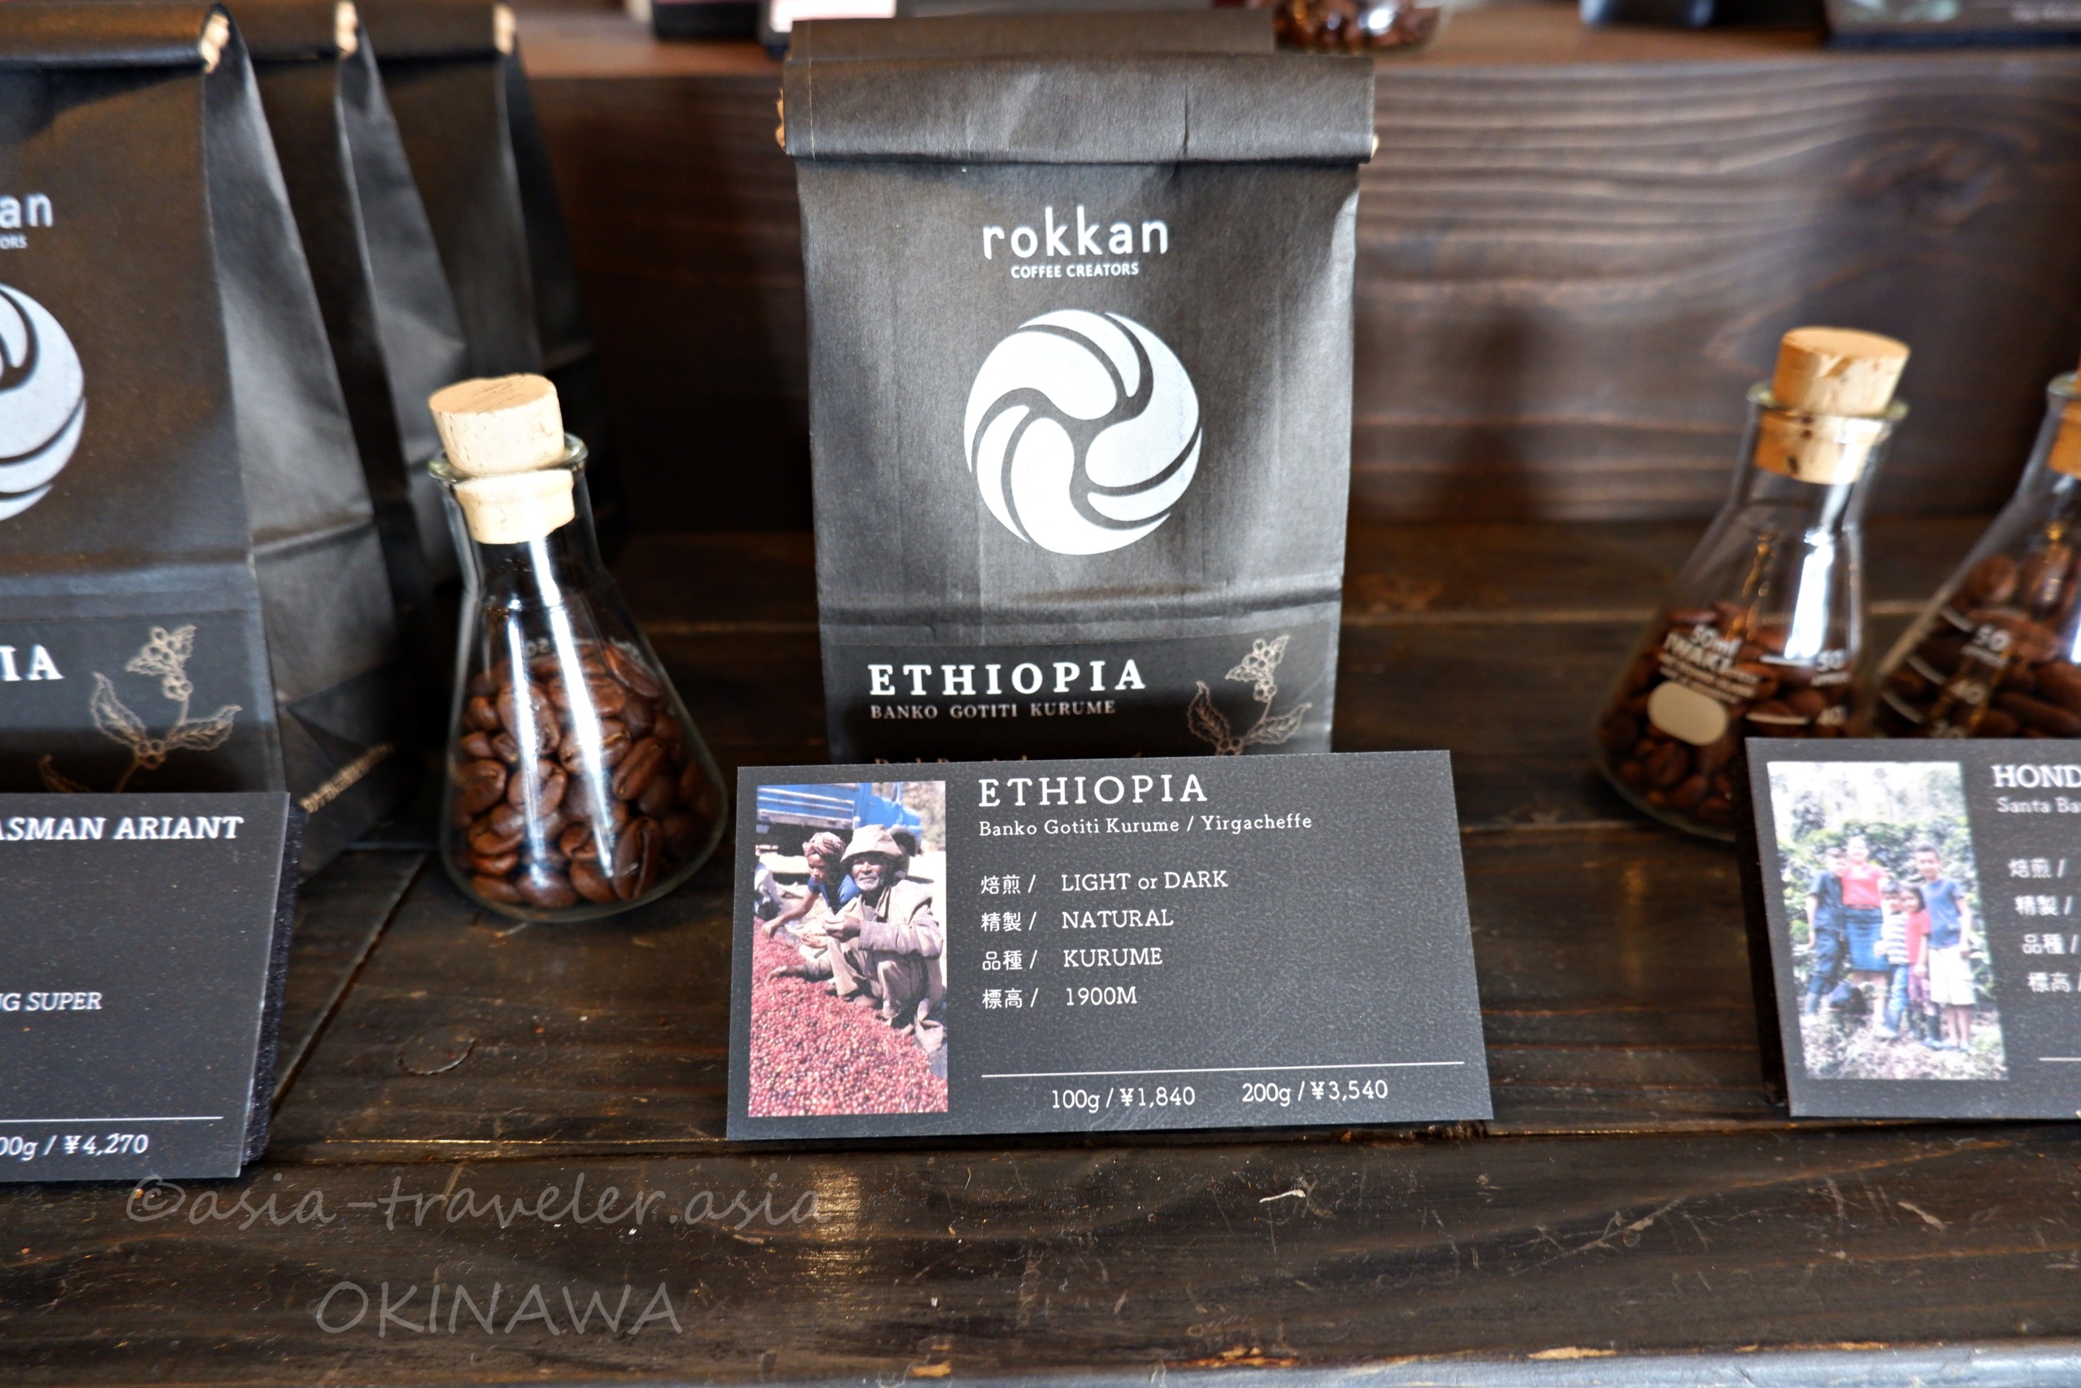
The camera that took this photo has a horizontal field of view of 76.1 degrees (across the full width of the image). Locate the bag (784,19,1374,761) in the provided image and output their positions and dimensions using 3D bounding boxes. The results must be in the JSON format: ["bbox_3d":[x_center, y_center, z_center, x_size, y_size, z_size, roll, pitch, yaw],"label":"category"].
[{"bbox_3d":[0.007,-0.040,0.239,0.097,0.136,0.043,-1,28,0],"label":"bag"}]

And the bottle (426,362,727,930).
[{"bbox_3d":[-0.086,-0.009,0.234,0.052,0.090,0.052,-1,28,0],"label":"bottle"}]

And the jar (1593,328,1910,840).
[{"bbox_3d":[0.137,-0.020,0.246,0.052,0.089,0.052,-1,28,1],"label":"jar"}]

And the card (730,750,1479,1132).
[{"bbox_3d":[0.009,0.037,0.202,0.111,0.055,0.006,-1,-16,0],"label":"card"}]

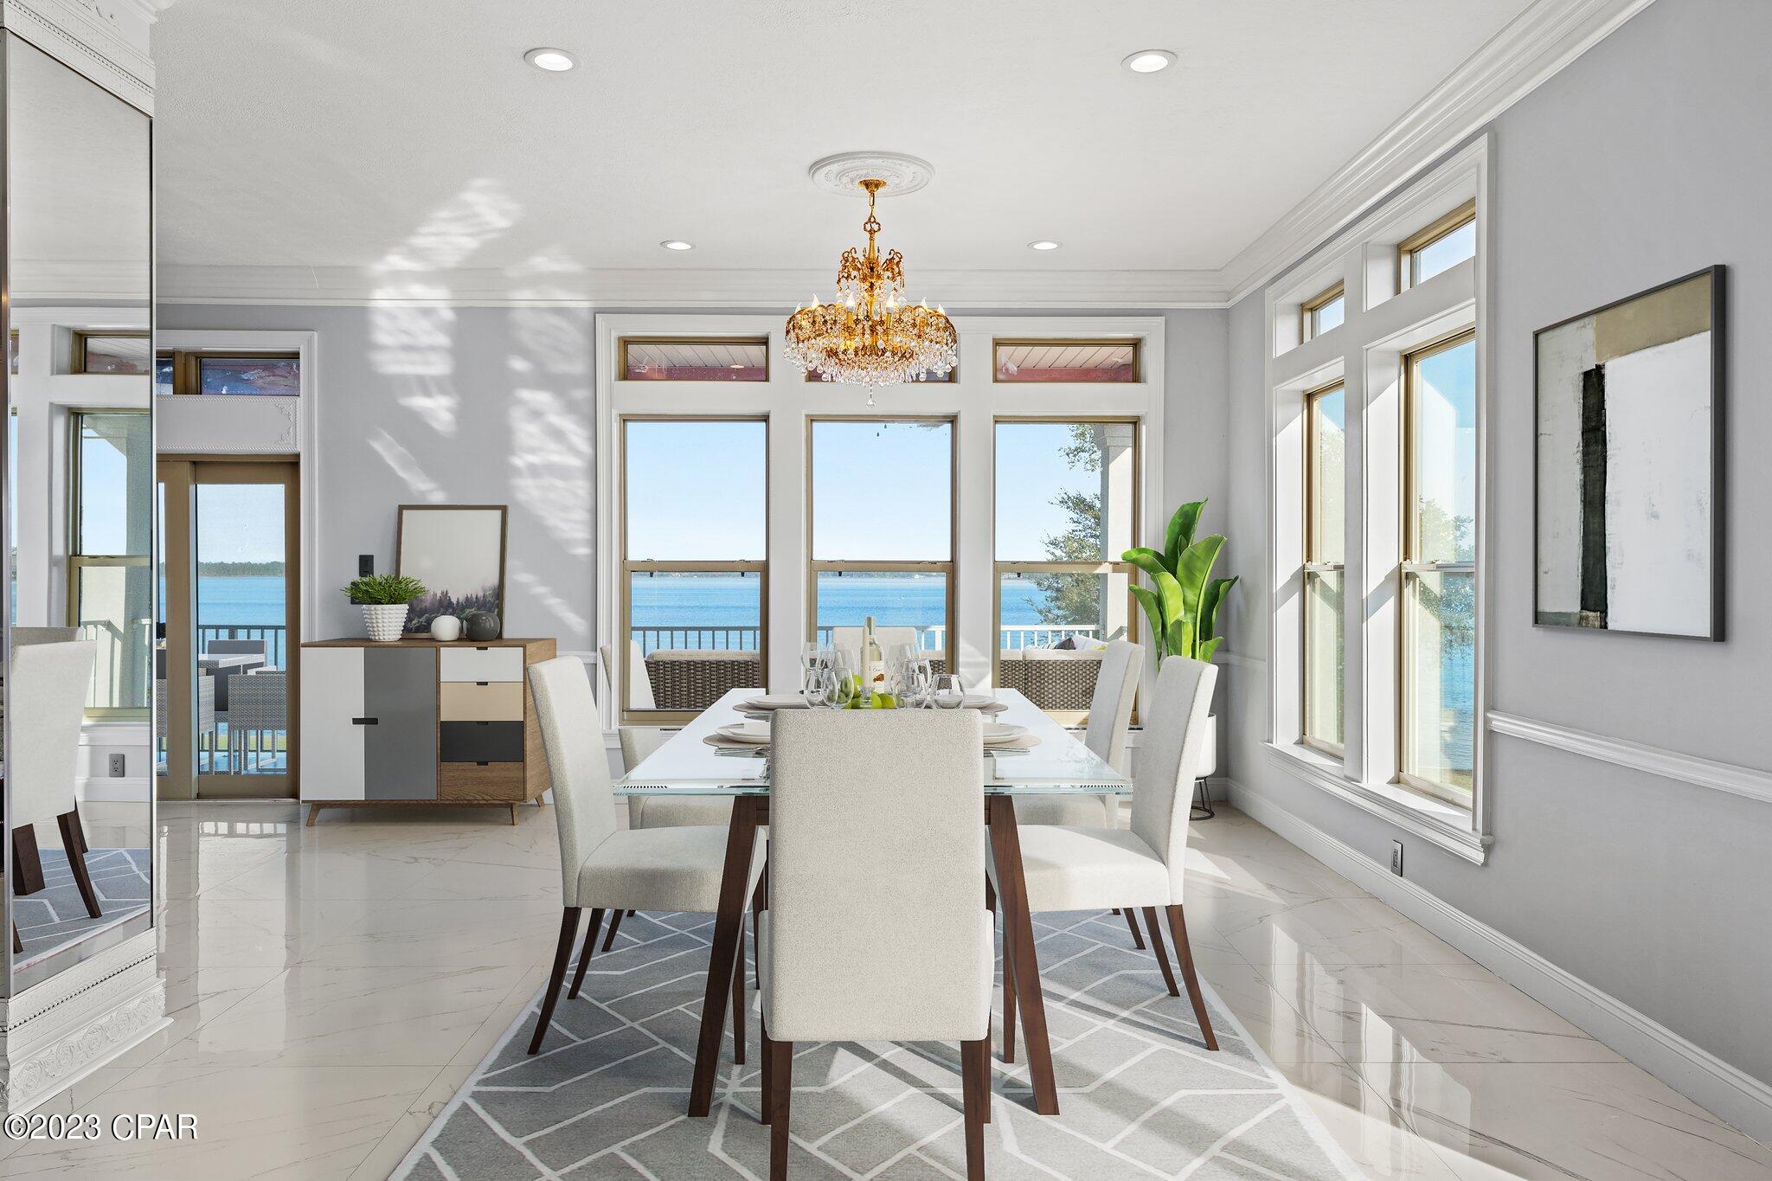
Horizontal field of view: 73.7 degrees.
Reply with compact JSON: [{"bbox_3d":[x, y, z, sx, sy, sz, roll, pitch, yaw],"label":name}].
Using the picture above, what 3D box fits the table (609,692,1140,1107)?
[{"bbox_3d":[-0.036,0.788,3.659,1.130,0.755,2.070,0,1,-1],"label":"table"}]

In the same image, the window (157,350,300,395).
[{"bbox_3d":[-3.937,-1.213,6.590,1.300,0.249,0.100,0,1,-1],"label":"window"}]

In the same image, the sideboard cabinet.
[{"bbox_3d":[-2.278,0.690,5.901,1.080,0.870,0.490,0,1,-1],"label":"sideboard cabinet"}]

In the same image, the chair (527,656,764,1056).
[{"bbox_3d":[-0.624,0.681,3.215,0.590,0.985,0.510,0,1,-1],"label":"chair"}]

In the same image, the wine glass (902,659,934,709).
[{"bbox_3d":[0.093,0.309,3.457,0.088,0.210,0.088,0,1,-1],"label":"wine glass"}]

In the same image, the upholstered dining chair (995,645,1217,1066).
[{"bbox_3d":[0.586,0.712,3.354,0.608,1.034,0.546,0,1,-1],"label":"upholstered dining chair"}]

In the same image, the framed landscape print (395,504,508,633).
[{"bbox_3d":[-2.258,-0.096,6.112,0.565,0.690,0.030,0,-5,-1],"label":"framed landscape print"}]

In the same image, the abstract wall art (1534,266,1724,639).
[{"bbox_3d":[1.940,-0.324,3.128,0.030,0.875,0.739,0,1,-1],"label":"abstract wall art"}]

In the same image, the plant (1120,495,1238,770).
[{"bbox_3d":[1.494,0.334,6.026,0.580,1.580,0.540,0,1,-1],"label":"plant"}]

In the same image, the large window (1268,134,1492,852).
[{"bbox_3d":[1.887,-0.301,4.629,0.170,2.180,2.030,0,1,-1],"label":"large window"}]

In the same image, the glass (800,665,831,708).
[{"bbox_3d":[-0.178,0.330,3.242,0.087,0.231,0.087,0,1,-1],"label":"glass"}]

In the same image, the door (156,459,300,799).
[{"bbox_3d":[-3.937,0.215,6.614,1.300,1.918,0.110,0,1,-1],"label":"door"}]

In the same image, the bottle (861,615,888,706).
[{"bbox_3d":[-0.041,0.250,3.885,0.077,0.315,0.077,0,1,-1],"label":"bottle"}]

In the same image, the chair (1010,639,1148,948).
[{"bbox_3d":[0.573,0.698,4.191,0.608,1.034,0.546,0,1,-1],"label":"chair"}]

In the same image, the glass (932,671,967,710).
[{"bbox_3d":[0.170,0.336,3.144,0.086,0.223,0.086,0,1,-1],"label":"glass"}]

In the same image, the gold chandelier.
[{"bbox_3d":[-0.059,-1.193,4.699,0.700,0.910,0.700,0,1,-1],"label":"gold chandelier"}]

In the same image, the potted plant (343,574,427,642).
[{"bbox_3d":[-2.638,0.092,6.220,0.430,0.360,0.398,0,1,-1],"label":"potted plant"}]

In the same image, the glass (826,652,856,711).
[{"bbox_3d":[-0.129,0.330,3.268,0.085,0.230,0.085,0,1,-1],"label":"glass"}]

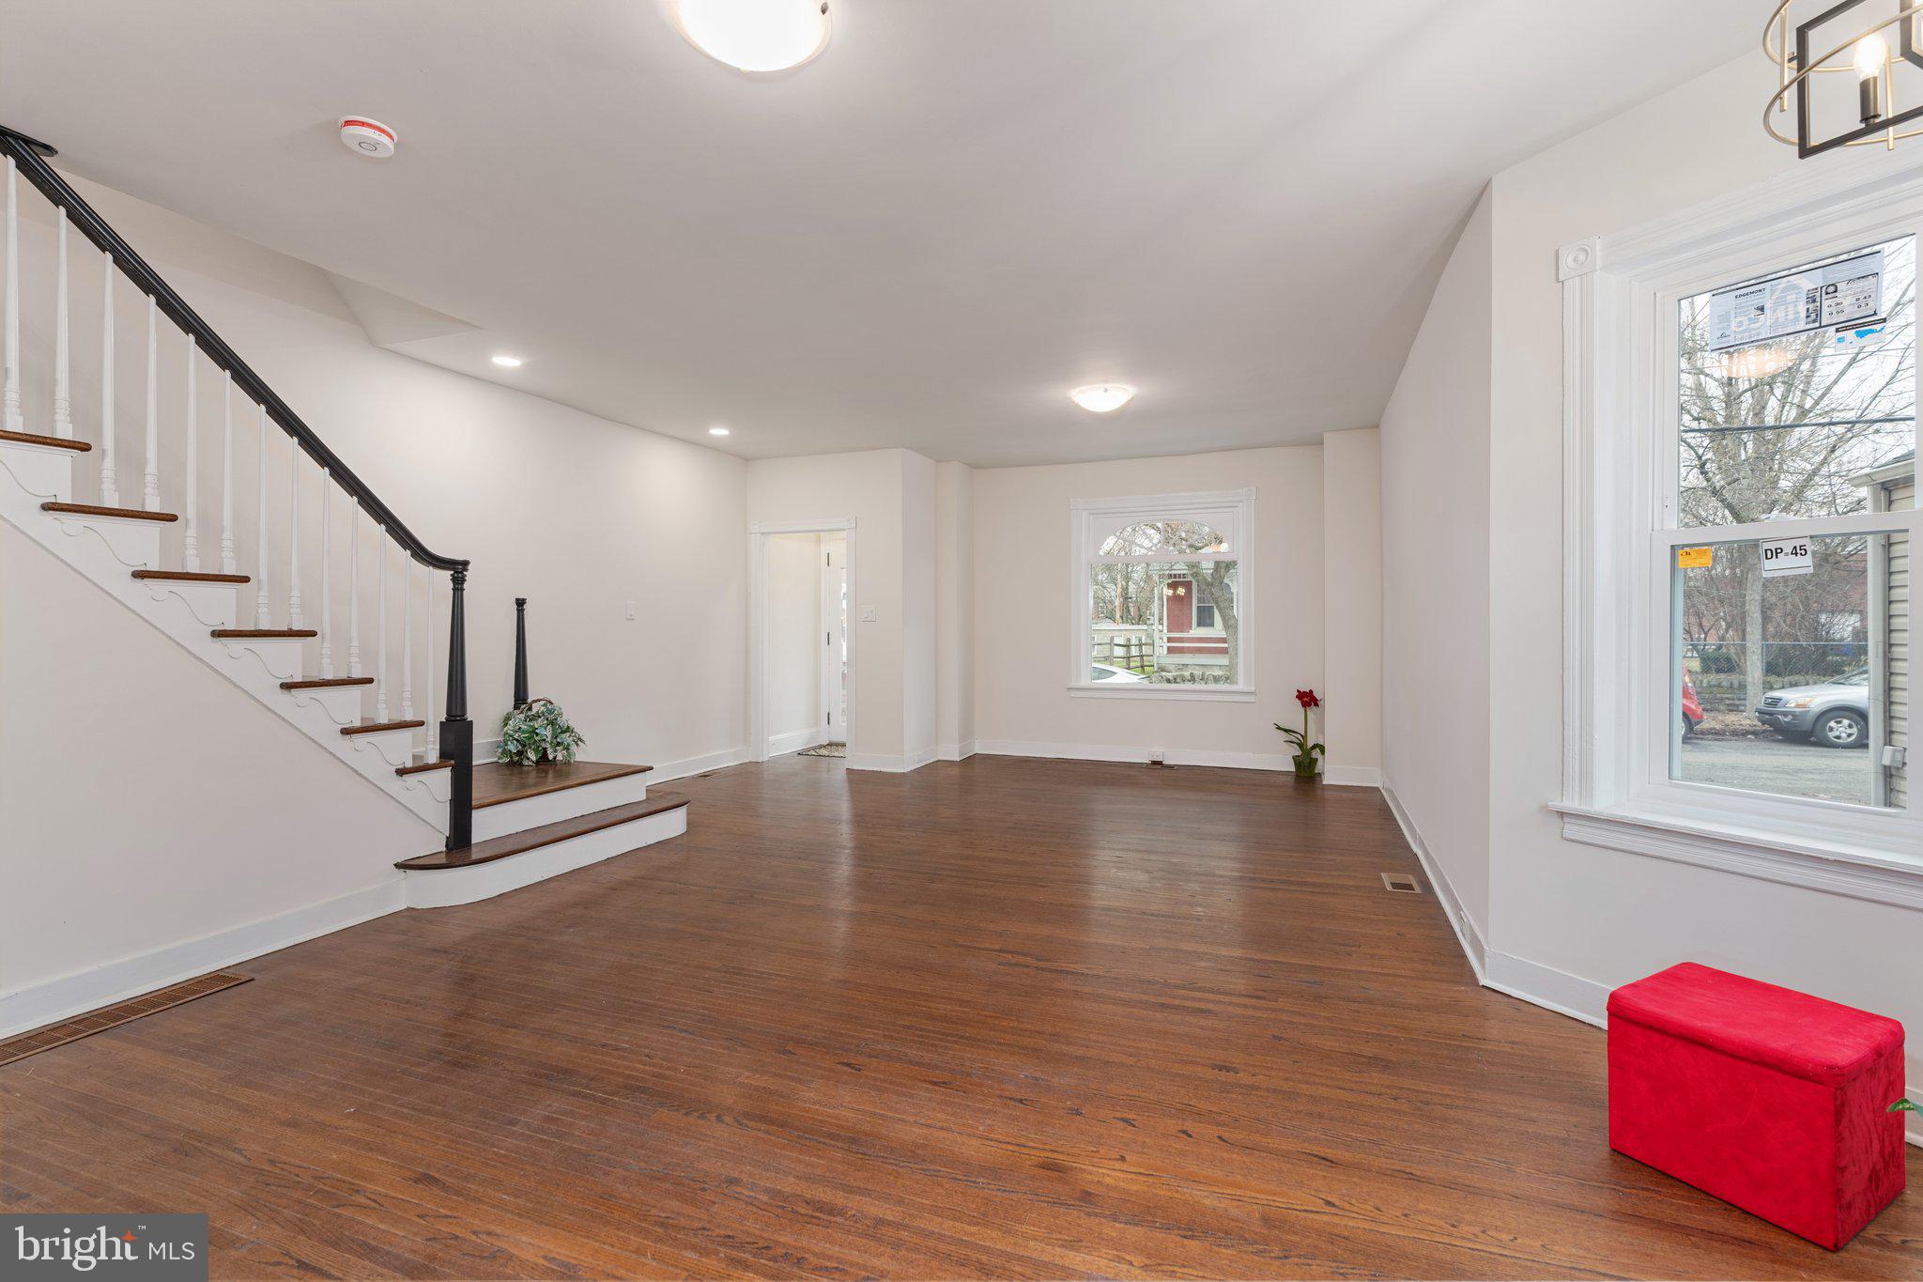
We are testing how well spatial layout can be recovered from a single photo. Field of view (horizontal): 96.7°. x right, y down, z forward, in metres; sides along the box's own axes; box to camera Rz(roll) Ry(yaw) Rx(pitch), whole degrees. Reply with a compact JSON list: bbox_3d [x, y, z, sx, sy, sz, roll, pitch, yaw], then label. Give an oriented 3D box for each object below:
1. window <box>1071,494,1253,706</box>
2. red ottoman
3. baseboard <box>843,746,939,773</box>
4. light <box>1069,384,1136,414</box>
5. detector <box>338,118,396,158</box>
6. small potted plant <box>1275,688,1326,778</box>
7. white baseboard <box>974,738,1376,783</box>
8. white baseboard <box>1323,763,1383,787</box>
[{"bbox_3d":[1.727,-0.381,7.484,1.603,1.806,0.140,0,1,21],"label":"window"},{"bbox_3d":[1.764,0.996,1.912,0.370,0.365,0.389,-1,1,-29],"label":"red ottoman"},{"bbox_3d":[-0.583,1.017,7.486,0.547,0.138,0.708,0,1,21],"label":"baseboard"},{"bbox_3d":[0.888,-1.510,5.345,0.390,0.130,0.390,0,1,0],"label":"light"},{"bbox_3d":[-1.764,-1.490,2.539,0.142,0.047,0.142,0,1,0],"label":"detector"},{"bbox_3d":[2.698,0.734,6.825,0.369,0.701,0.300,0,1,21],"label":"small potted plant"},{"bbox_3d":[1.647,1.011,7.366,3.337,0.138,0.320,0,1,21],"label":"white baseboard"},{"bbox_3d":[2.963,1.017,6.471,0.381,0.146,0.040,0,1,21],"label":"white baseboard"}]

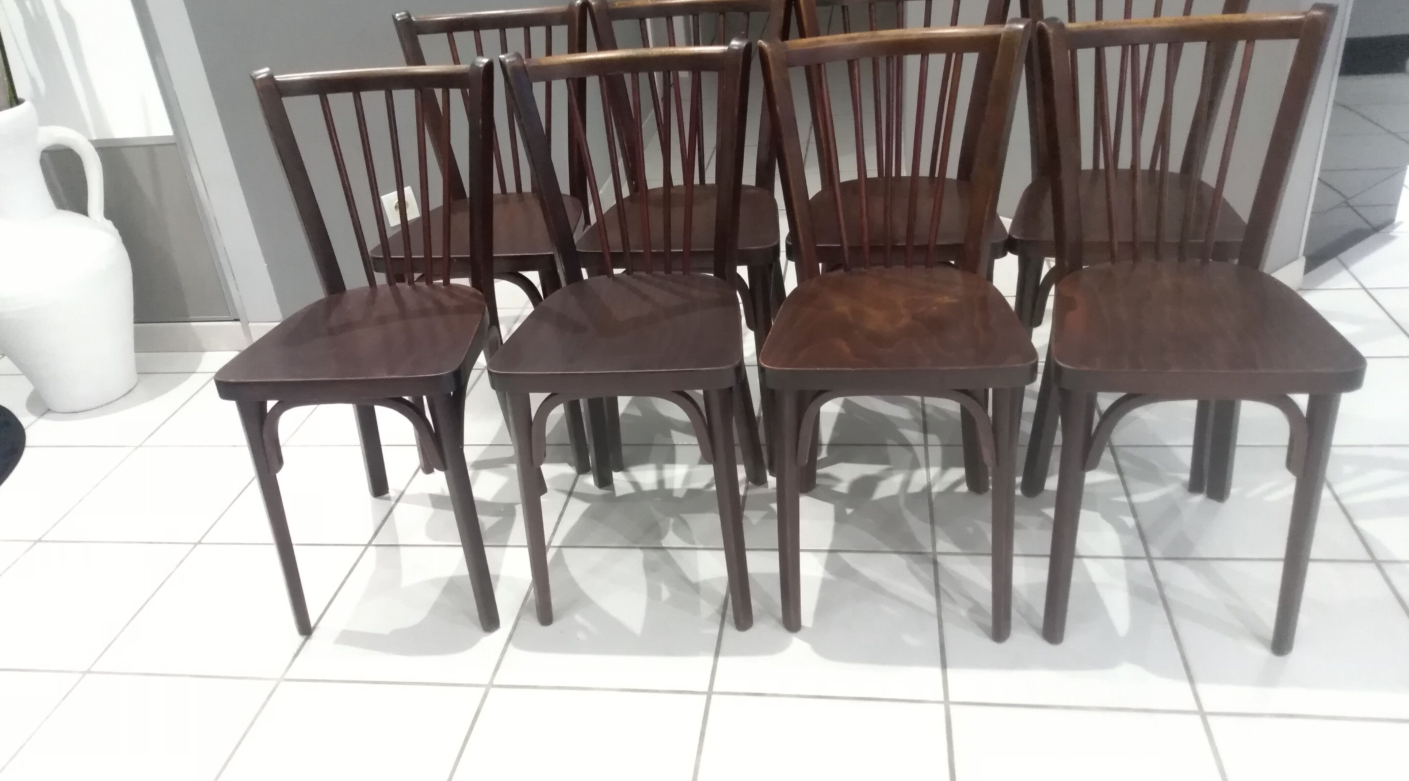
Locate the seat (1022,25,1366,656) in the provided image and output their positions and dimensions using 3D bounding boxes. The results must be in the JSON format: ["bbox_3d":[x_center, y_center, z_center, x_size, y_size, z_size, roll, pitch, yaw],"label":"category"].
[{"bbox_3d":[0.682,-0.078,1.529,0.400,0.821,0.445,1,30,11],"label":"seat"}]

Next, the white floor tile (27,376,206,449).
[{"bbox_3d":[-1.398,0.045,2.523,0.338,0.010,0.335,-1,30,9],"label":"white floor tile"}]

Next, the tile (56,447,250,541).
[{"bbox_3d":[-1.083,0.208,2.140,0.331,0.010,0.327,-1,30,9],"label":"tile"}]

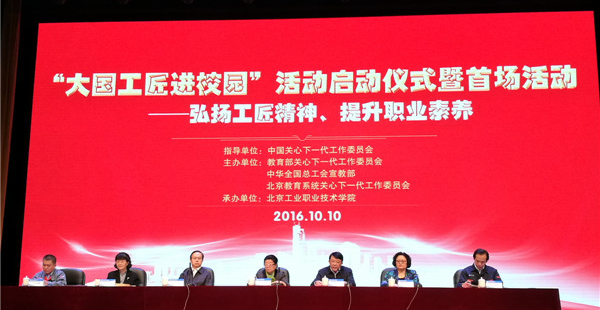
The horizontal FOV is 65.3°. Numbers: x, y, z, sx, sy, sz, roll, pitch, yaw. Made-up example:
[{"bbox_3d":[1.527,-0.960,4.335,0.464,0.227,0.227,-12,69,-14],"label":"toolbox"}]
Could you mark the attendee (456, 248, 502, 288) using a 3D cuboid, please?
[{"bbox_3d":[2.553,1.965,6.508,0.600,1.290,0.750,-1,-10,7],"label":"attendee"}]

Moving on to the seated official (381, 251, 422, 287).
[{"bbox_3d":[1.448,1.994,6.569,0.560,1.240,0.720,-1,-10,3],"label":"seated official"}]

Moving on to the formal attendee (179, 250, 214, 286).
[{"bbox_3d":[-1.495,2.023,6.713,0.550,1.280,0.720,0,-10,2],"label":"formal attendee"}]

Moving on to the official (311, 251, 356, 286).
[{"bbox_3d":[0.496,2.009,6.617,0.600,1.250,0.750,-1,-10,6],"label":"official"}]

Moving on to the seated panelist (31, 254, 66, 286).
[{"bbox_3d":[-3.755,2.092,6.825,0.580,1.240,0.750,-2,-10,12],"label":"seated panelist"}]

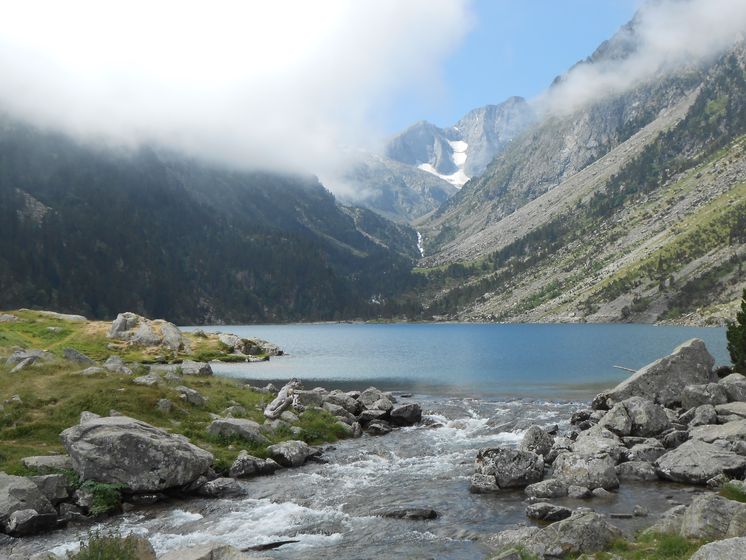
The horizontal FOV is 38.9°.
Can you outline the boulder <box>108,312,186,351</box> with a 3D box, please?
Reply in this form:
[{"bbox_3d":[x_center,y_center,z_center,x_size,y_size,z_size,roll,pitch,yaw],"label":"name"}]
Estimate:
[{"bbox_3d":[-11.415,2.584,53.000,3.750,1.850,2.800,0,-2,0],"label":"boulder"}]

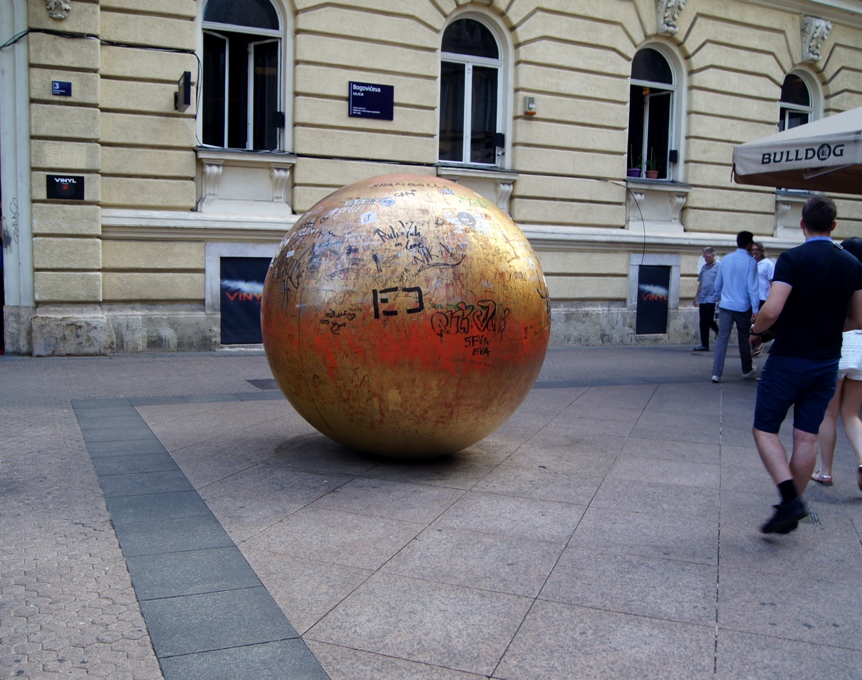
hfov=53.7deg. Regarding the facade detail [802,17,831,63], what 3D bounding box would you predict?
[{"bbox_3d":[7.472,-5.786,16.558,0.550,0.821,0.280,-2,6,-27],"label":"facade detail"}]

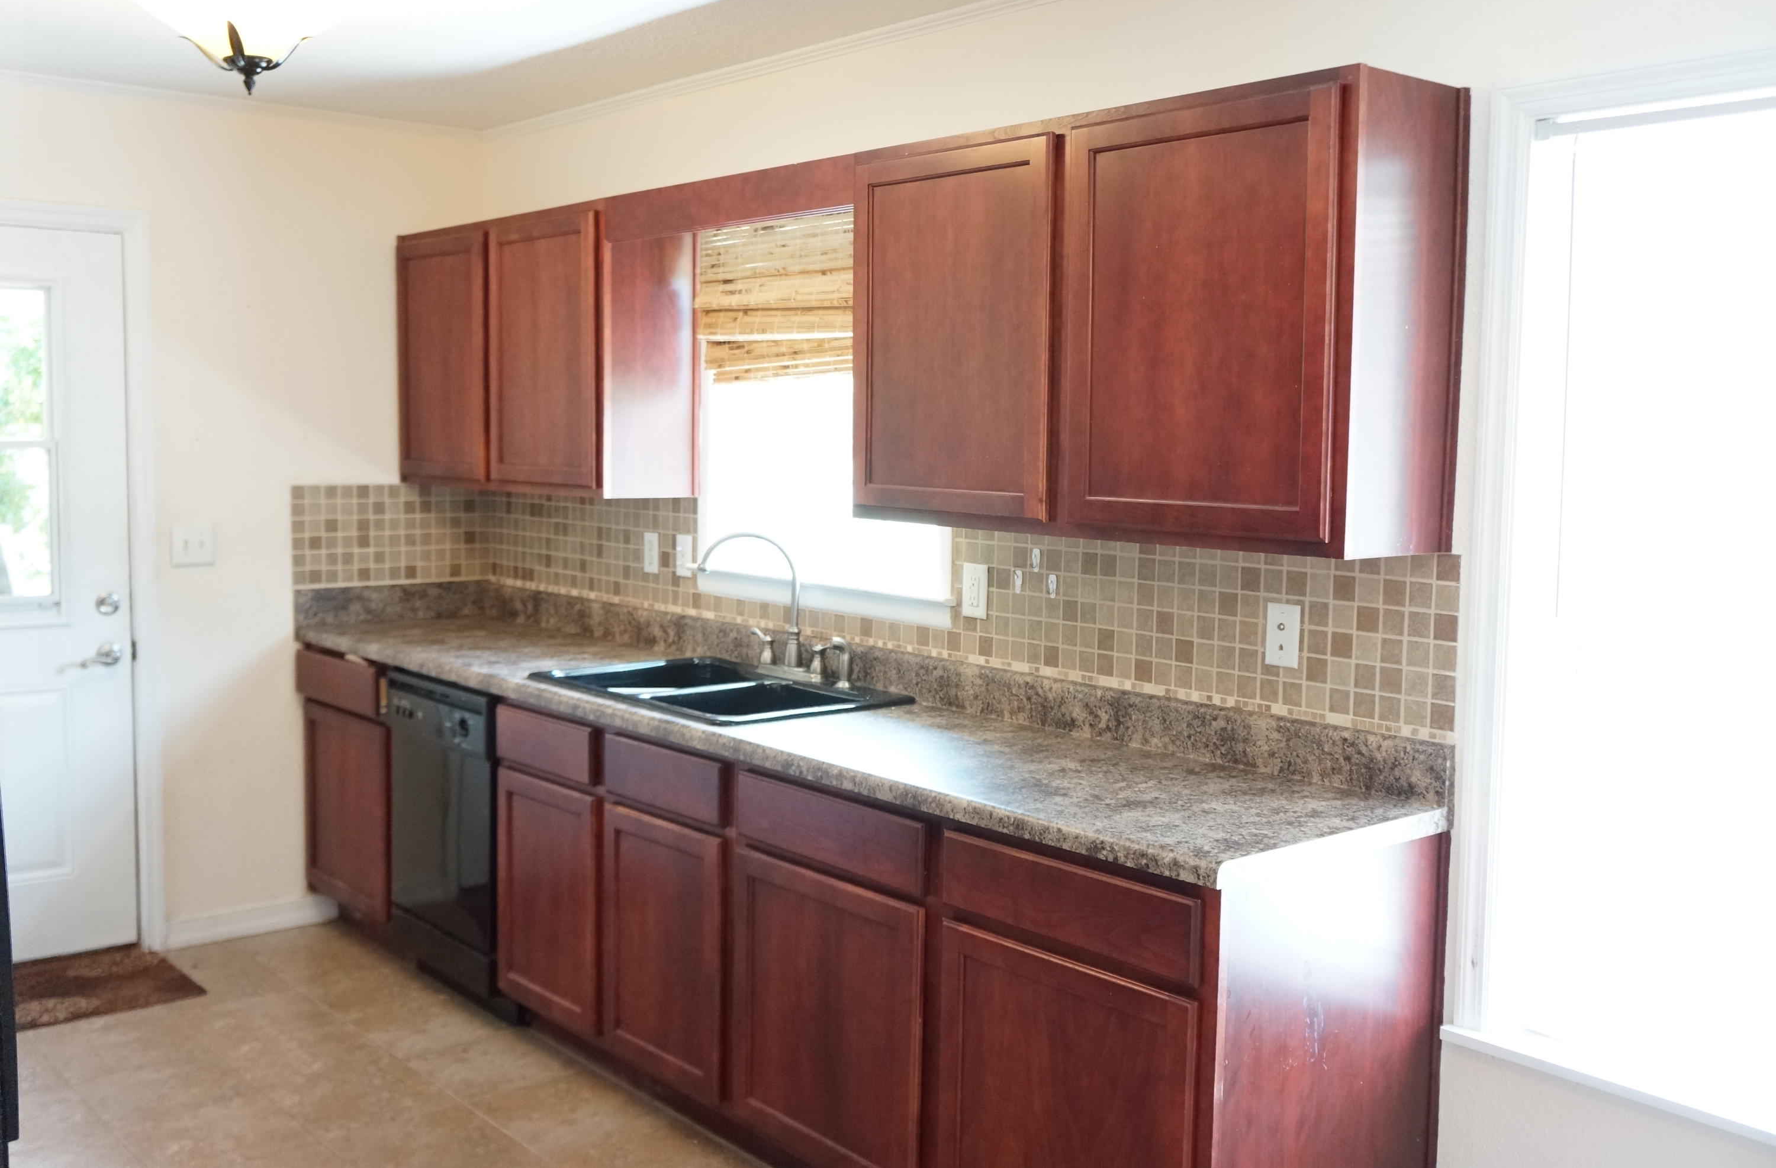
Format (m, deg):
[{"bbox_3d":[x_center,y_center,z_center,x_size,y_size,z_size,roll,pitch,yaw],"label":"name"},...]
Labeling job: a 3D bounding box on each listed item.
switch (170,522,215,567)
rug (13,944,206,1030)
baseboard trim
[{"bbox_3d":[-2.004,-0.113,4.705,0.120,0.121,0.012,-4,7,-41],"label":"switch"},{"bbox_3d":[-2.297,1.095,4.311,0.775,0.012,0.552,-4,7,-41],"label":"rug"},{"bbox_3d":[-1.911,1.008,4.905,0.515,0.085,0.016,-4,7,-41],"label":"baseboard trim"}]

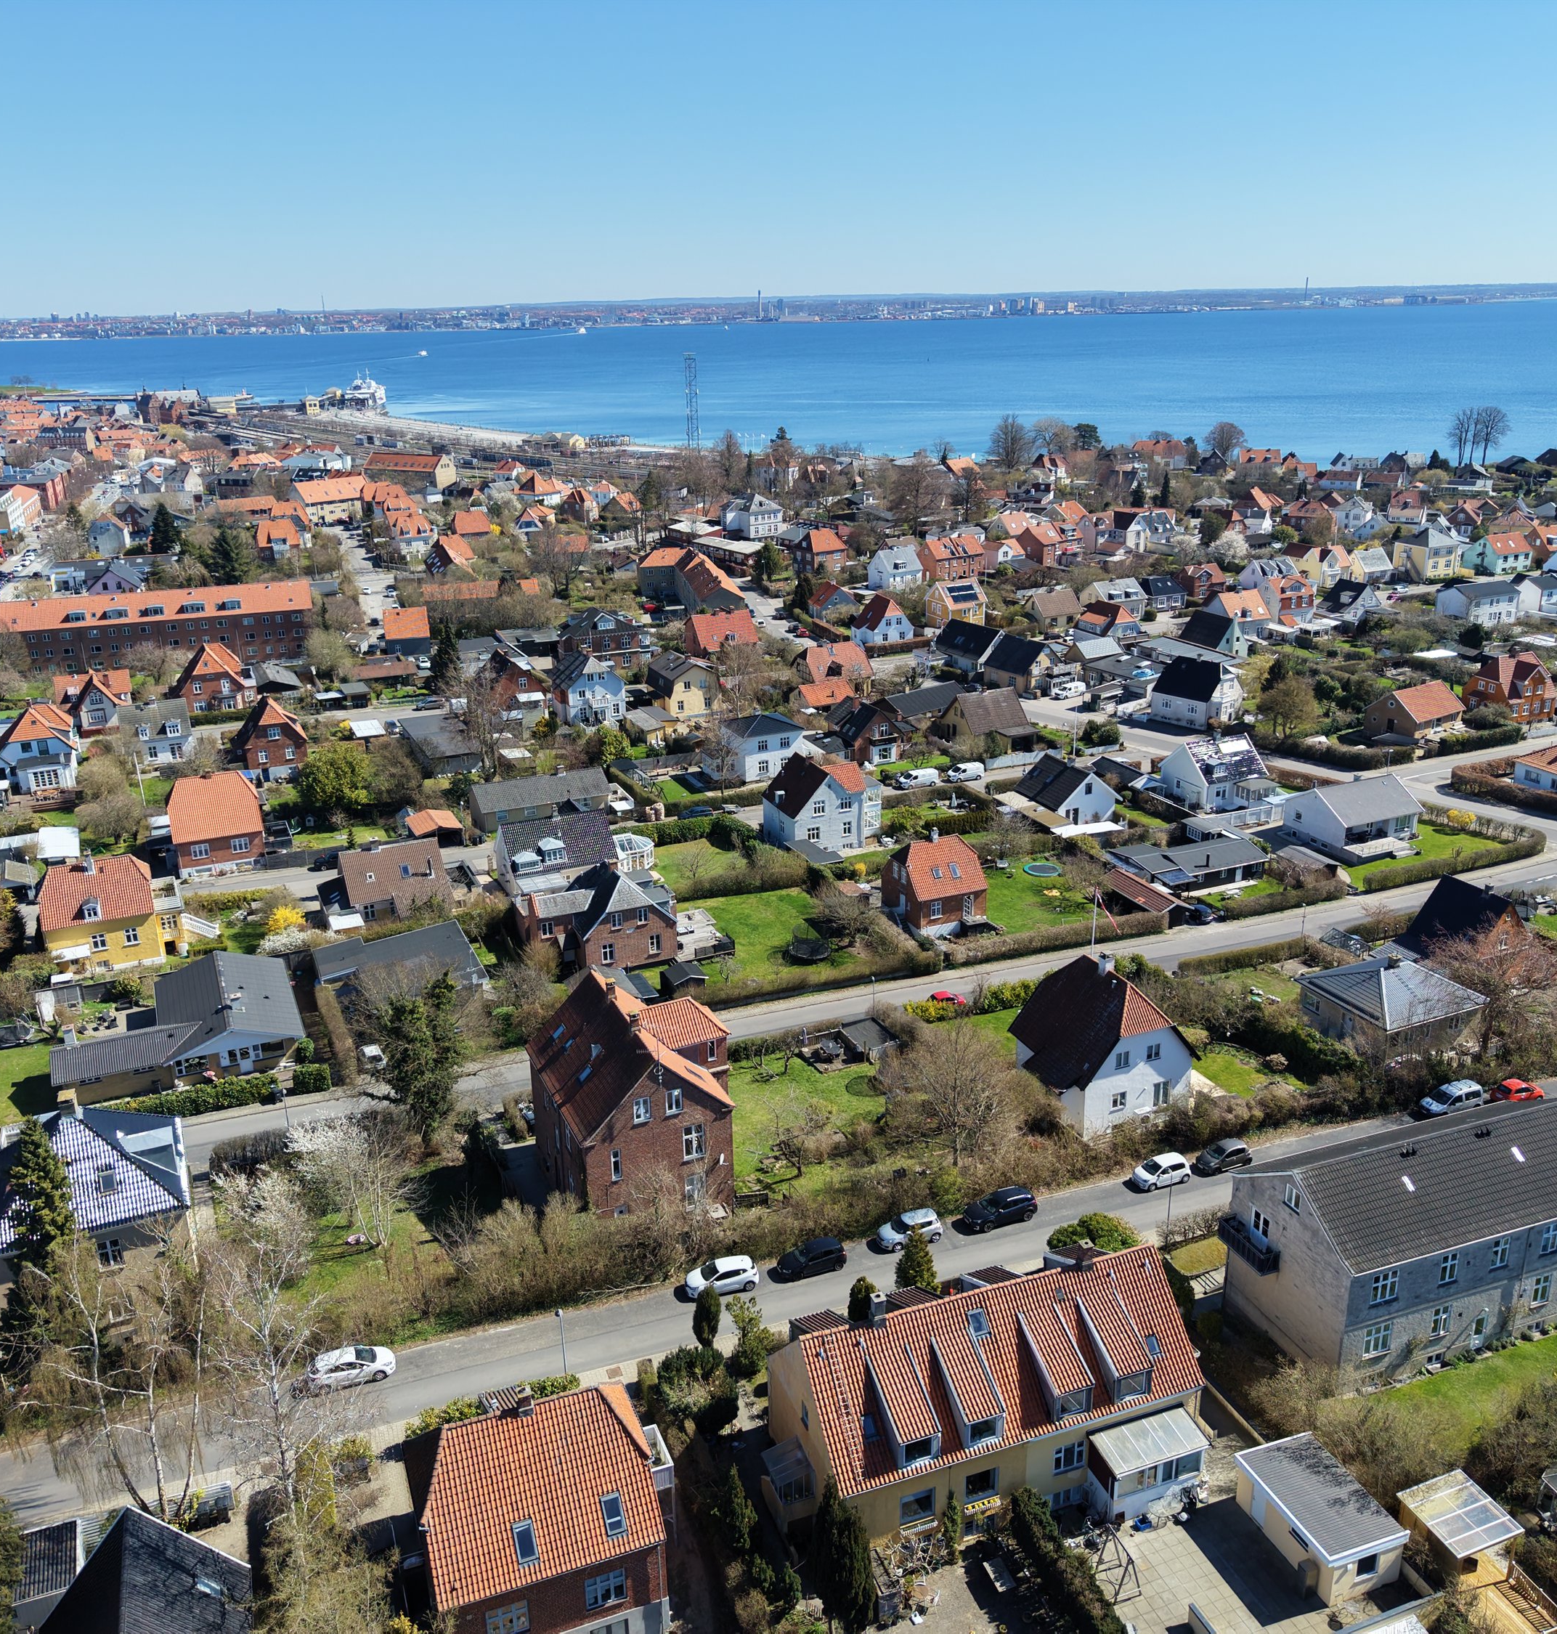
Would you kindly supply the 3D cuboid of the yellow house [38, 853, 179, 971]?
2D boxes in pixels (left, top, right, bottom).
[{"bbox_3d":[-58.510,7.760,132.240,10.740,9.130,9.530,-10,21,-24],"label":"yellow house"}]

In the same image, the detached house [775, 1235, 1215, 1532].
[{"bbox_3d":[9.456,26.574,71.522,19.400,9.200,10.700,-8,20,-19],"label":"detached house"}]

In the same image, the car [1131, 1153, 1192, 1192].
[{"bbox_3d":[24.248,22.290,95.163,3.600,1.490,1.650,-8,20,-19],"label":"car"}]

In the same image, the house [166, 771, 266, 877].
[{"bbox_3d":[-58.210,-0.220,155.920,8.560,8.910,9.960,-9,20,-22],"label":"house"}]

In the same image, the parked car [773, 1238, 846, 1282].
[{"bbox_3d":[1.900,24.900,85.600,4.100,1.480,1.780,-8,20,-18],"label":"parked car"}]

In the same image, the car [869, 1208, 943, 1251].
[{"bbox_3d":[7.710,24.100,88.193,3.780,1.500,1.700,-8,20,-18],"label":"car"}]

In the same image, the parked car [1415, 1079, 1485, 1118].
[{"bbox_3d":[45.731,19.328,102.661,4.250,1.800,1.780,-8,20,-19],"label":"parked car"}]

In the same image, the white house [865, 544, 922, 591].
[{"bbox_3d":[26.283,-55.444,335.983,9.600,8.090,7.440,-12,22,-29],"label":"white house"}]

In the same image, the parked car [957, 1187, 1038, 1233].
[{"bbox_3d":[13.320,23.200,89.700,4.420,1.600,1.840,-8,20,-18],"label":"parked car"}]

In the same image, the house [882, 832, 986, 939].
[{"bbox_3d":[14.547,5.791,139.793,7.500,8.300,7.000,-10,21,-23],"label":"house"}]

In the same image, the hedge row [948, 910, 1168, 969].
[{"bbox_3d":[24.253,10.635,132.784,21.576,1.750,1.450,-8,20,-19],"label":"hedge row"}]

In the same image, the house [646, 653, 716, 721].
[{"bbox_3d":[-14.657,-20.866,233.211,8.110,7.360,11.160,-9,20,-22],"label":"house"}]

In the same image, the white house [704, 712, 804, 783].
[{"bbox_3d":[-3.148,-9.458,197.742,11.110,7.650,7.590,-10,21,-24],"label":"white house"}]

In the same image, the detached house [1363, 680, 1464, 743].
[{"bbox_3d":[89.540,-15.519,212.361,11.020,5.790,8.570,-13,22,-31],"label":"detached house"}]

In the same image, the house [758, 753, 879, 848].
[{"bbox_3d":[4.607,-1.628,169.126,9.880,9.270,8.290,-10,20,-23],"label":"house"}]

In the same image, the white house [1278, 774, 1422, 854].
[{"bbox_3d":[62.461,-0.790,164.075,10.800,6.250,9.500,-9,20,-22],"label":"white house"}]

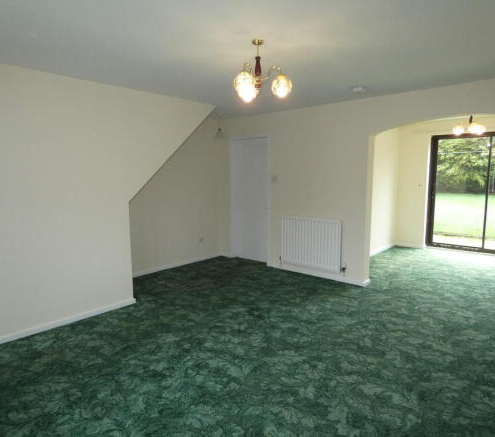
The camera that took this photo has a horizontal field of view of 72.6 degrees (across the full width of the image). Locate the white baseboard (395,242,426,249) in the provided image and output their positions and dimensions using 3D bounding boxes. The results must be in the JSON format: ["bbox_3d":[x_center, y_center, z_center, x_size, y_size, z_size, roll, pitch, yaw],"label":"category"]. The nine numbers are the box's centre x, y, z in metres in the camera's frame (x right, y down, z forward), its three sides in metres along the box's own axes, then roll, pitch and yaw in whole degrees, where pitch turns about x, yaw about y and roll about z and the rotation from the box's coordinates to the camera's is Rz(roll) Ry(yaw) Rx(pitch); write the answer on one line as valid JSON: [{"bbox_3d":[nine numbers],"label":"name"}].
[{"bbox_3d":[3.248,0.548,6.715,0.550,0.070,0.024,6,10,42],"label":"white baseboard"}]

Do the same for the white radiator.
[{"bbox_3d":[0.899,0.347,4.782,0.970,0.700,0.080,6,10,42],"label":"white radiator"}]

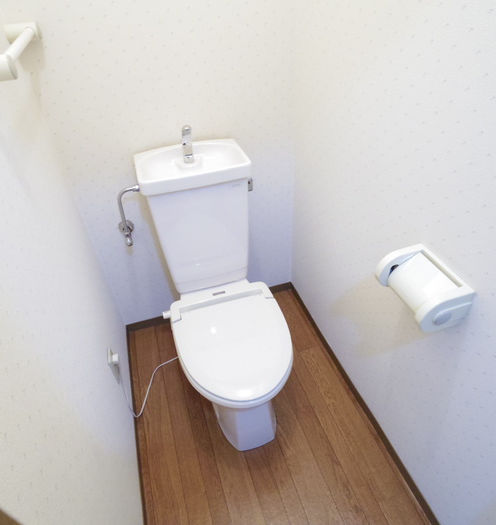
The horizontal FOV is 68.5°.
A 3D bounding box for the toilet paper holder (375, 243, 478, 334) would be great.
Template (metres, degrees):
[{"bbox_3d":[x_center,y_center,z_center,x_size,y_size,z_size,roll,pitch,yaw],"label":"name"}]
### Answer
[{"bbox_3d":[0.367,0.055,0.785,0.114,0.092,0.165,-14,40,-11],"label":"toilet paper holder"}]

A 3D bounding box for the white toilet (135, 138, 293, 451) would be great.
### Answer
[{"bbox_3d":[-0.085,0.139,1.226,0.359,0.822,0.734,-14,40,-11],"label":"white toilet"}]

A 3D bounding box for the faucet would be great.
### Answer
[{"bbox_3d":[-0.183,-0.365,1.135,0.030,0.125,0.080,-14,40,-11],"label":"faucet"}]

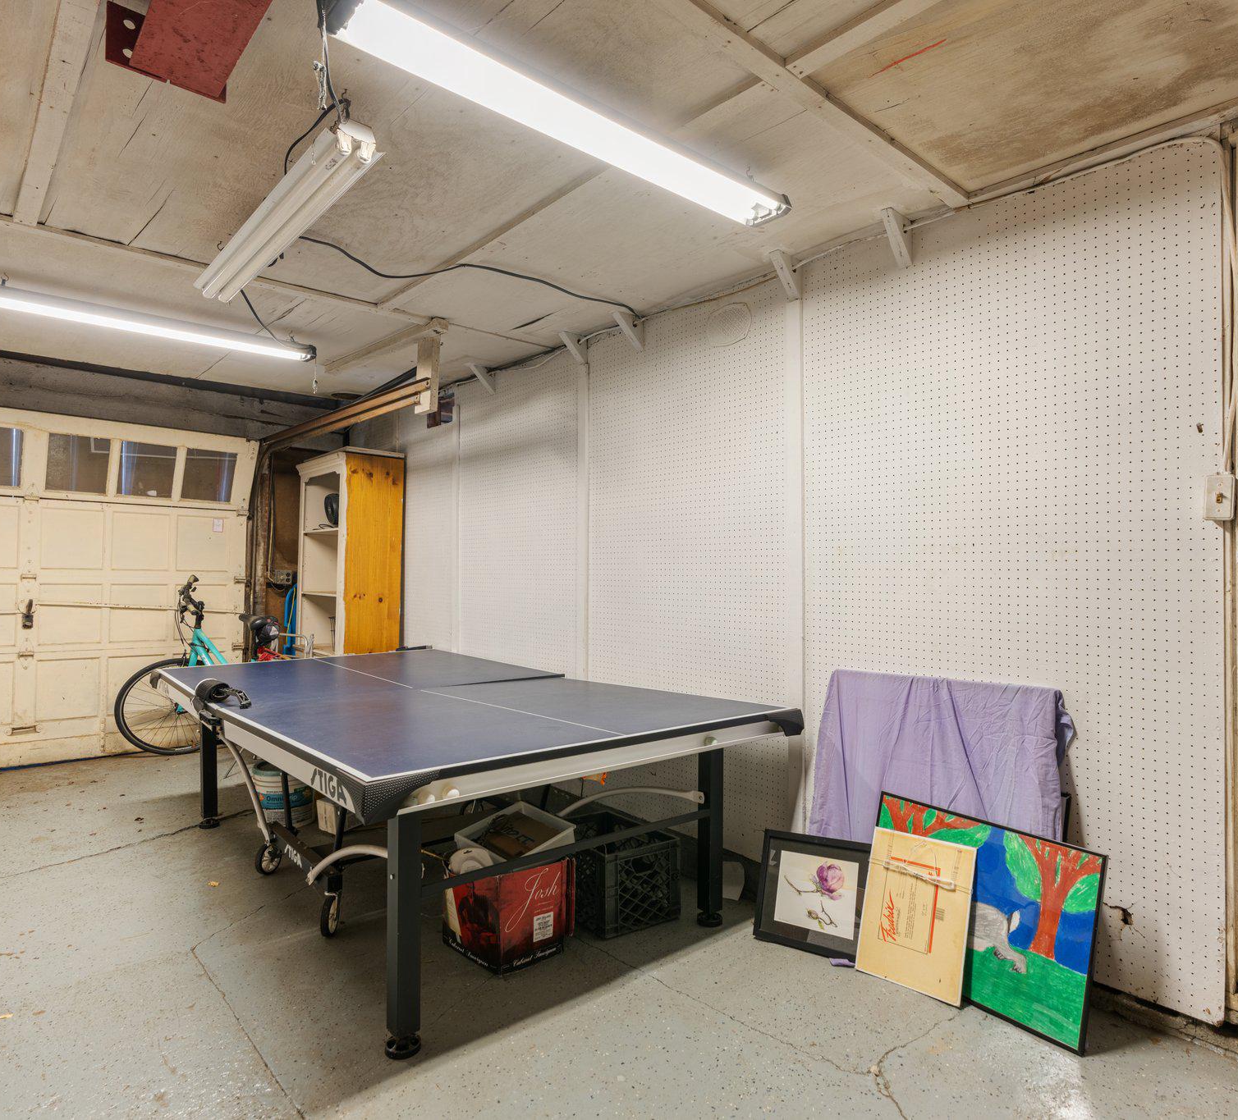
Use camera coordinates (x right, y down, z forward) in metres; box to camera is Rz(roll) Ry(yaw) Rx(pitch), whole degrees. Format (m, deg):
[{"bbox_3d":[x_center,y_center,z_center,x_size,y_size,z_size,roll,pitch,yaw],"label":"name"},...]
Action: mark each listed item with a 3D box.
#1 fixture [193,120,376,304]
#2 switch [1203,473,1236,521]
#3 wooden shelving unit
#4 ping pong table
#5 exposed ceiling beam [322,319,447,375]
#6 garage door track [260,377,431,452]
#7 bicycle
[{"bbox_3d":[-1.000,-0.965,2.150,0.135,0.090,1.240,0,-1,-41],"label":"fixture"},{"bbox_3d":[1.435,-0.151,1.785,0.042,0.108,0.056,0,-1,-41],"label":"switch"},{"bbox_3d":[-1.935,0.310,5.330,0.410,2.070,0.900,0,-1,-41],"label":"wooden shelving unit"},{"bbox_3d":[-0.860,0.925,3.220,1.540,0.780,2.750,0,-1,-40],"label":"ping pong table"},{"bbox_3d":[-1.320,-1.120,4.020,0.080,0.050,1.400,0,-1,-41],"label":"exposed ceiling beam"},{"bbox_3d":[-1.790,-0.820,4.570,0.070,0.120,2.650,0,-1,-41],"label":"garage door track"},{"bbox_3d":[-2.630,0.755,4.970,1.700,1.170,0.600,0,-1,20],"label":"bicycle"}]

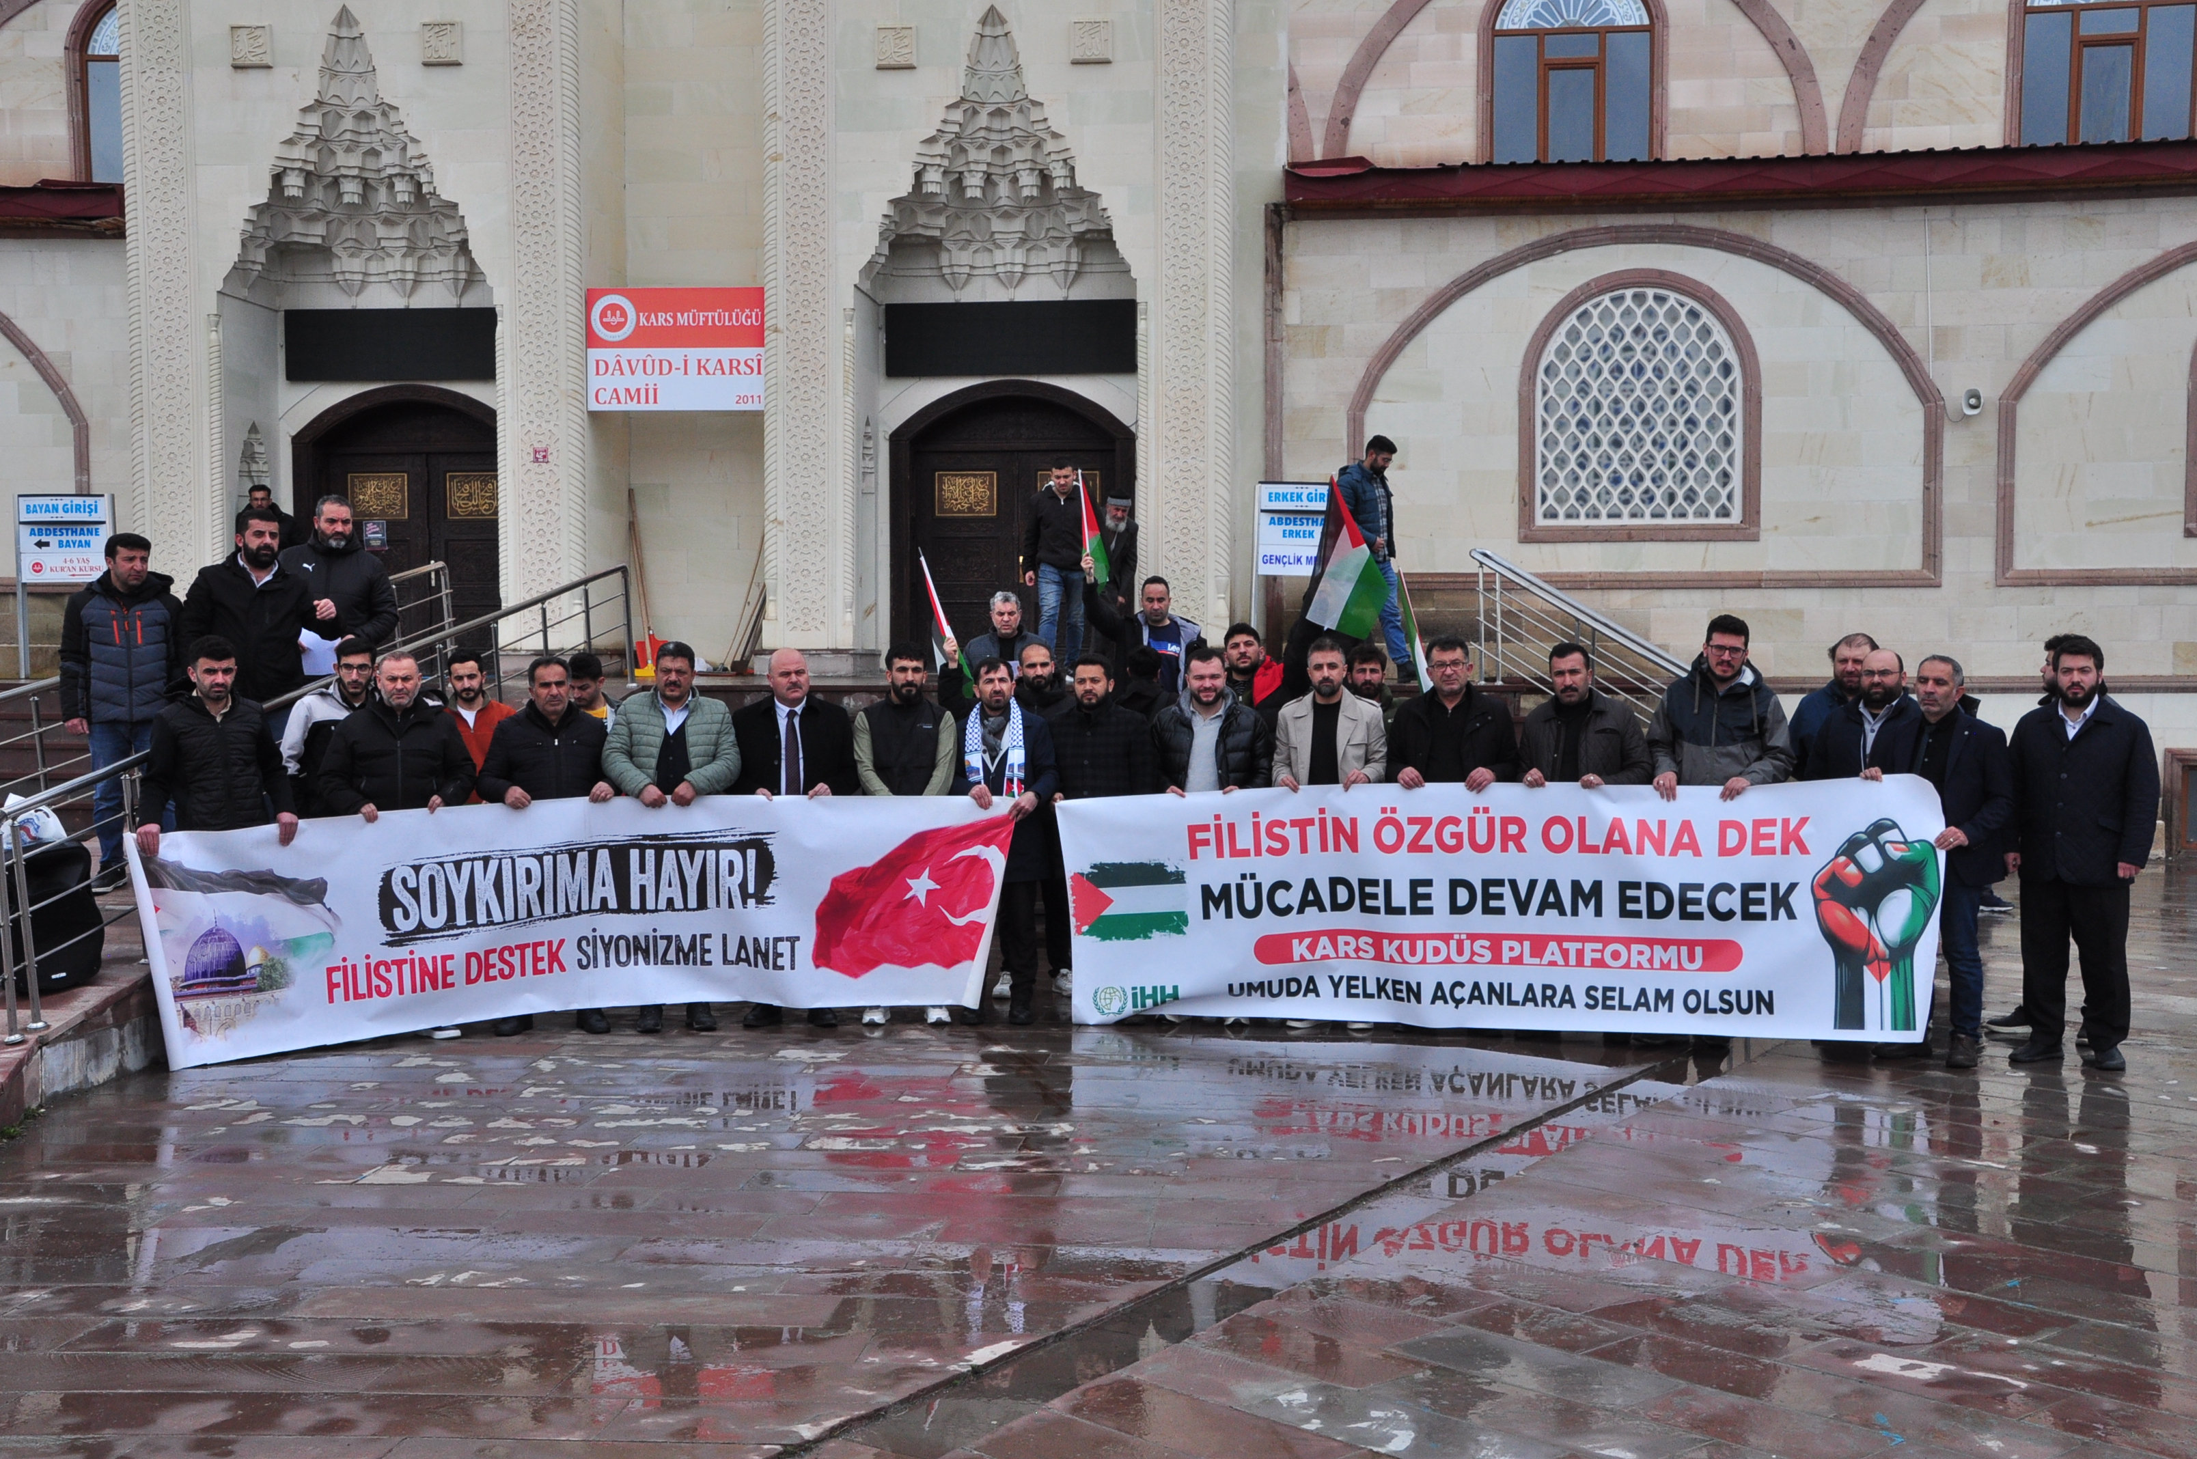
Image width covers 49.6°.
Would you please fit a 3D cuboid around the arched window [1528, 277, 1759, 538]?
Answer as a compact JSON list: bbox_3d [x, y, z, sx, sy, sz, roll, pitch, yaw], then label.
[{"bbox_3d":[4.346,-2.576,19.077,1.900,2.130,0.200,0,2,5],"label":"arched window"}]

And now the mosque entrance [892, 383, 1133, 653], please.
[{"bbox_3d":[-0.707,-1.675,19.570,1.980,2.360,0.300,0,2,5],"label":"mosque entrance"}]

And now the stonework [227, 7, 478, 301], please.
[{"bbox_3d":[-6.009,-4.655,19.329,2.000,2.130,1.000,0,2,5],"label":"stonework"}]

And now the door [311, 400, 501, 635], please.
[{"bbox_3d":[-5.719,-1.641,20.026,1.800,2.250,0.220,0,2,5],"label":"door"}]

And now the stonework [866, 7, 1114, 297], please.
[{"bbox_3d":[-0.799,-4.581,18.912,2.000,2.130,1.000,0,2,5],"label":"stonework"}]

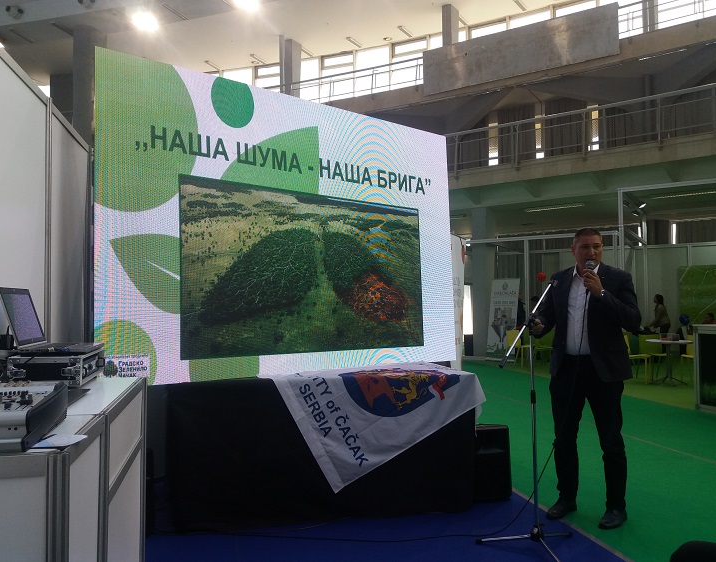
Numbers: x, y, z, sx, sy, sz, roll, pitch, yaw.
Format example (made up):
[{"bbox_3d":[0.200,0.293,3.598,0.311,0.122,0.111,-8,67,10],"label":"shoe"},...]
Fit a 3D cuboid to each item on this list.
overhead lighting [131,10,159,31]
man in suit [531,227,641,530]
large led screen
[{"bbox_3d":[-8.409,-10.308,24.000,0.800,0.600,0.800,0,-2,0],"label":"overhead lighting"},{"bbox_3d":[1.413,0.563,3.750,0.500,1.810,0.600,2,-3,-44],"label":"man in suit"},{"bbox_3d":[-0.497,-0.437,5.751,3.840,2.570,0.140,2,-6,-38],"label":"large led screen"}]

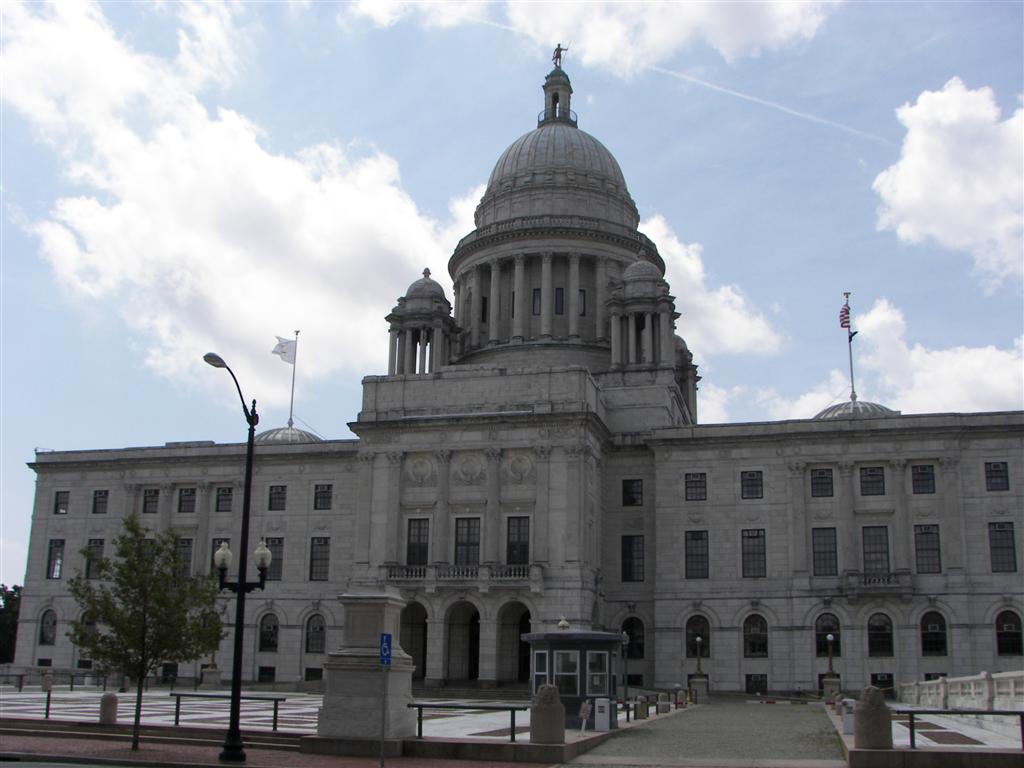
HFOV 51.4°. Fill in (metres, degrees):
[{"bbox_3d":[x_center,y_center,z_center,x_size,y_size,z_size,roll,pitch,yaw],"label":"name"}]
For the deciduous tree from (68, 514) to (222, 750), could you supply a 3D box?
[{"bbox_3d":[-9.292,6.301,27.000,3.800,5.800,3.800,-3,-15,15],"label":"deciduous tree"}]

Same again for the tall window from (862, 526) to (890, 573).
[{"bbox_3d":[28.987,13.225,84.686,1.950,4.000,0.300,-3,-14,14],"label":"tall window"}]

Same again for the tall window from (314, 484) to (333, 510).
[{"bbox_3d":[-16.851,10.146,95.194,1.656,2.237,0.350,-3,-15,14],"label":"tall window"}]

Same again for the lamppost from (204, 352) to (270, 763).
[{"bbox_3d":[-6.237,3.699,22.906,1.280,8.693,2.020,-6,-15,24],"label":"lamppost"}]

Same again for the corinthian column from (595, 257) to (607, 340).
[{"bbox_3d":[9.126,-8.866,109.788,1.208,9.187,1.208,-3,-16,15],"label":"corinthian column"}]

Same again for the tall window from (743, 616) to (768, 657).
[{"bbox_3d":[19.932,20.587,87.171,2.080,3.390,0.300,-3,-15,15],"label":"tall window"}]

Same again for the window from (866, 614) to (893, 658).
[{"bbox_3d":[28.841,19.645,83.346,1.864,3.418,0.300,-3,-15,15],"label":"window"}]

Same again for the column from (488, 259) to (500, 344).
[{"bbox_3d":[-1.811,-8.611,111.153,1.250,9.450,1.250,1,-14,0],"label":"column"}]

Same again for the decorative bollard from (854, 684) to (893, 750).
[{"bbox_3d":[8.006,7.391,23.585,0.770,1.300,0.750,-3,-15,15],"label":"decorative bollard"}]

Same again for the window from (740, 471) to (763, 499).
[{"bbox_3d":[20.271,8.506,90.131,1.810,2.370,0.300,-3,-15,15],"label":"window"}]

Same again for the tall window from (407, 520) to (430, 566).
[{"bbox_3d":[-7.417,12.668,84.398,1.745,3.938,0.403,-3,-16,15],"label":"tall window"}]

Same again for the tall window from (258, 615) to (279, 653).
[{"bbox_3d":[-21.839,22.403,96.008,1.844,3.410,0.403,-3,-16,15],"label":"tall window"}]

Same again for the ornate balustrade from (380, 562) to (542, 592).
[{"bbox_3d":[-3.849,14.933,81.970,12.600,2.100,1.400,-3,-15,15],"label":"ornate balustrade"}]

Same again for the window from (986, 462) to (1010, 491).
[{"bbox_3d":[38.099,7.273,83.628,1.692,2.300,0.403,-3,-16,15],"label":"window"}]

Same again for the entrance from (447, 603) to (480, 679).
[{"bbox_3d":[-3.875,19.959,82.863,2.850,6.200,1.000,-3,-15,15],"label":"entrance"}]

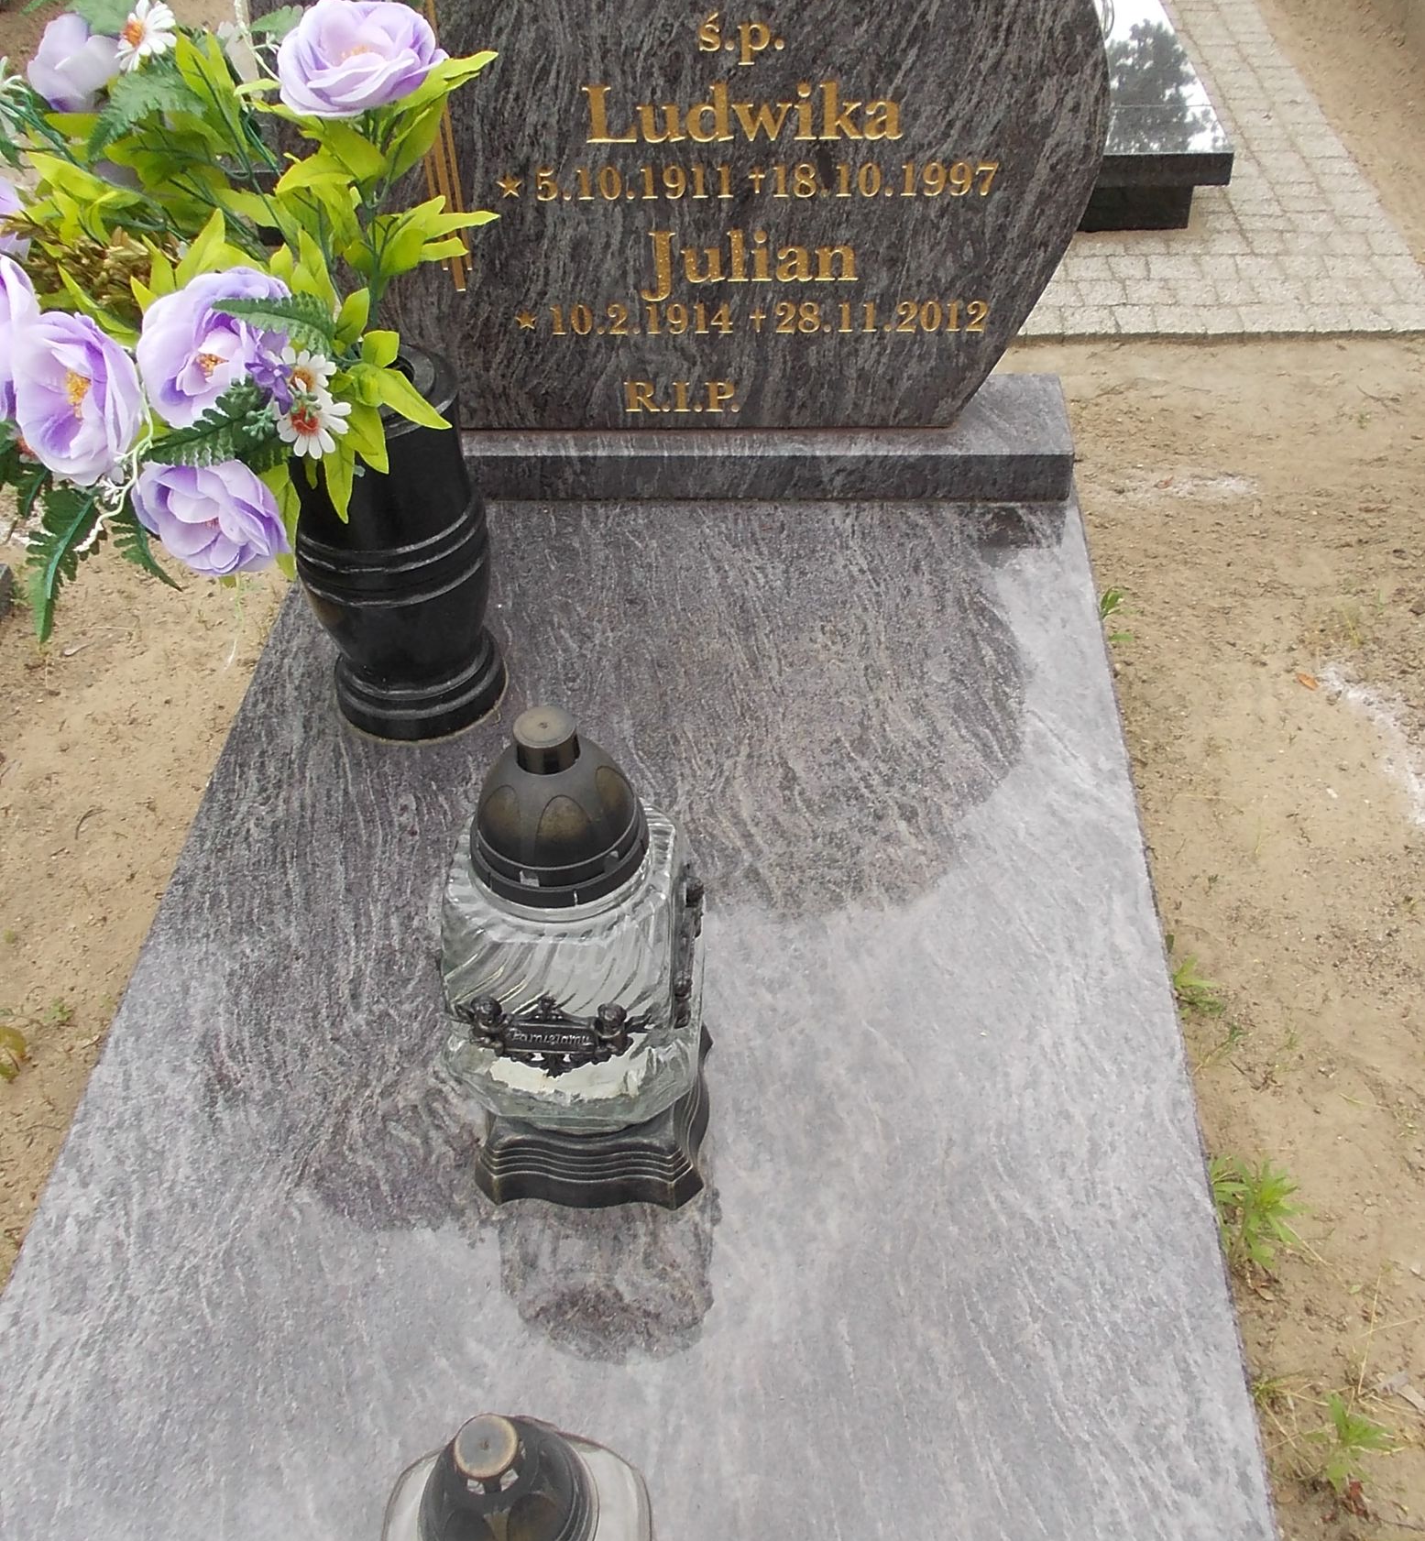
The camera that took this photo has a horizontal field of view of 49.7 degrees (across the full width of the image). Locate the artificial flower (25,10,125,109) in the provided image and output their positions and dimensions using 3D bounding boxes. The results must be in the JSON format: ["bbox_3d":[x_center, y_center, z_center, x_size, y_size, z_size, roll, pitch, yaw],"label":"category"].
[{"bbox_3d":[-0.482,-0.541,1.170,0.080,0.070,0.080,-23,25,-8],"label":"artificial flower"}]

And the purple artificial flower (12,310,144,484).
[{"bbox_3d":[-0.462,-0.272,1.121,0.116,0.116,0.081,8,14,33],"label":"purple artificial flower"}]

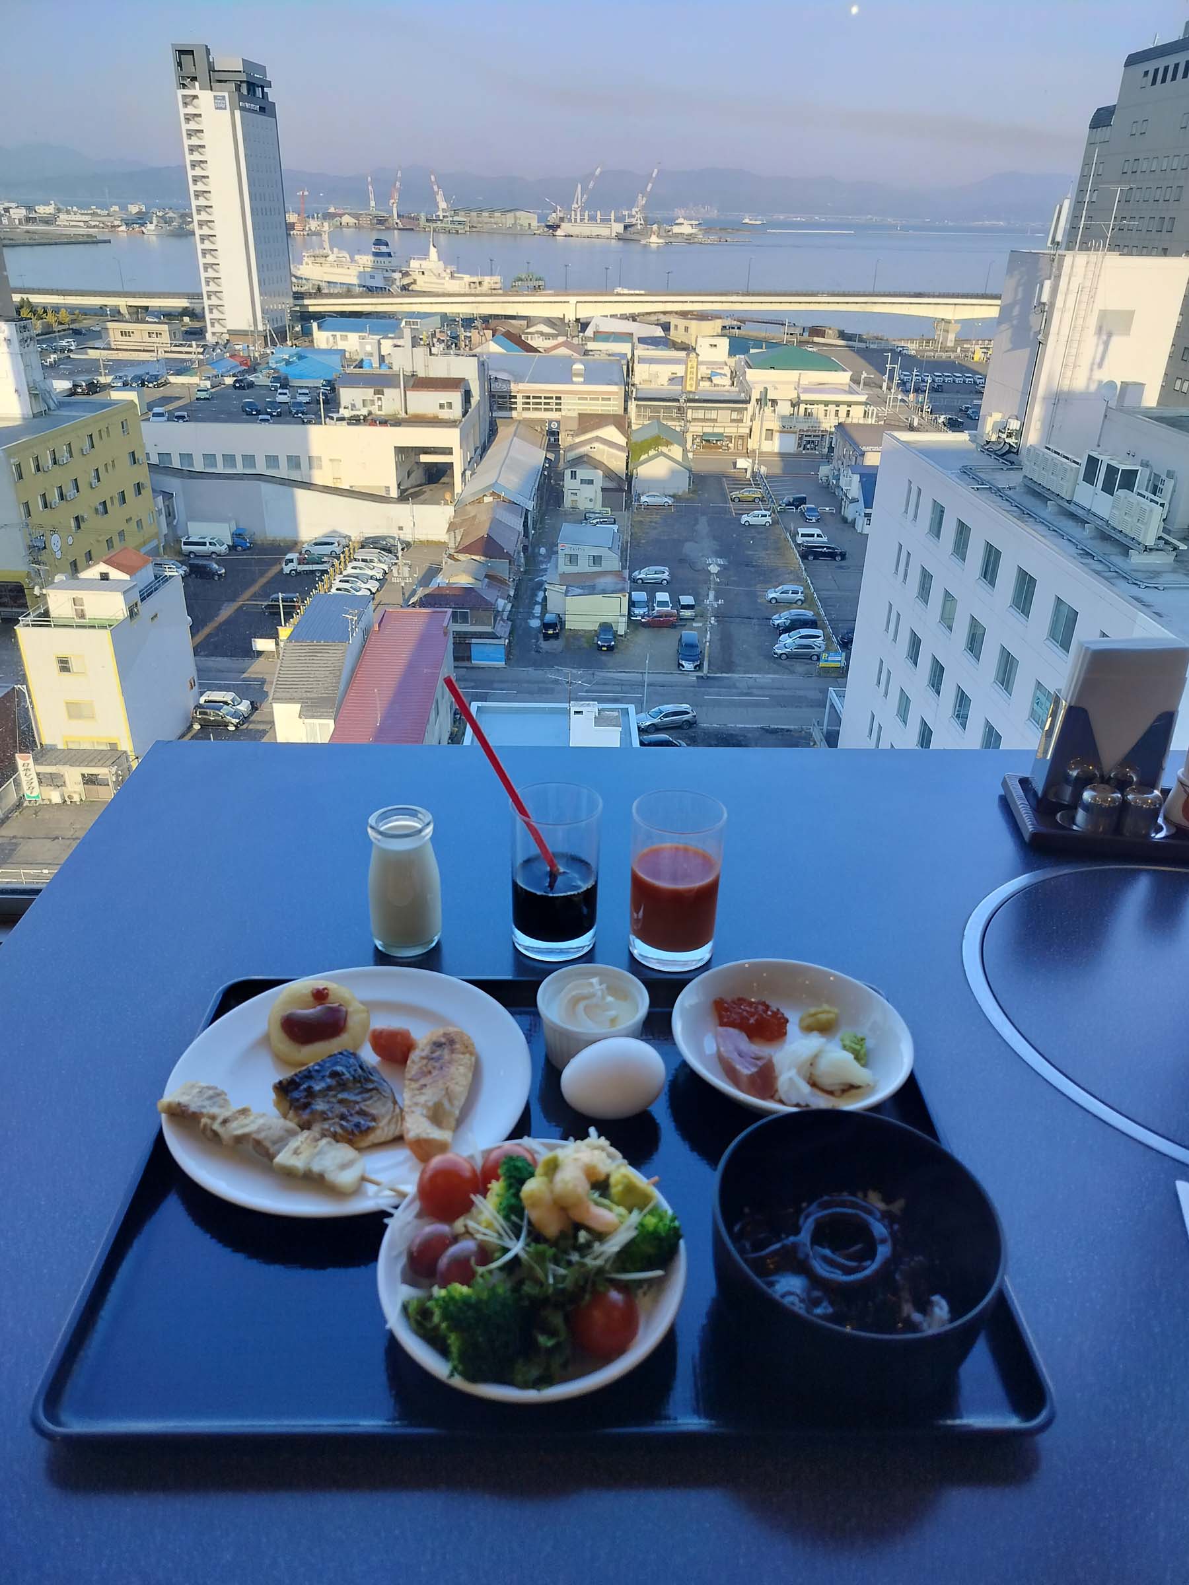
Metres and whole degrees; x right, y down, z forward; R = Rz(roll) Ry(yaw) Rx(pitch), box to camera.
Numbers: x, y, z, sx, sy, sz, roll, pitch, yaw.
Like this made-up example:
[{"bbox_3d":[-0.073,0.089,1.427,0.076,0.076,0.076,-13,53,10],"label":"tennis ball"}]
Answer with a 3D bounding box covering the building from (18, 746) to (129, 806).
[{"bbox_3d":[-32.555,-1.068,69.979,5.682,2.943,2.435,2,28,0],"label":"building"}]

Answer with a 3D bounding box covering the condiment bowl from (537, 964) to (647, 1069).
[{"bbox_3d":[-0.001,0.135,0.642,0.062,0.037,0.062,2,28,0],"label":"condiment bowl"}]

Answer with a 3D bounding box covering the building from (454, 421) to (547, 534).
[{"bbox_3d":[-11.242,-41.234,142.449,9.031,6.393,41.096,1,28,-1],"label":"building"}]

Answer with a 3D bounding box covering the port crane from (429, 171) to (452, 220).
[{"bbox_3d":[-231.230,-889.182,1648.741,33.468,74.071,15.000,2,28,0],"label":"port crane"}]

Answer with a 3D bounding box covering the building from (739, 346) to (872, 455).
[{"bbox_3d":[33.154,-65.646,181.645,18.500,13.400,27.000,2,28,0],"label":"building"}]

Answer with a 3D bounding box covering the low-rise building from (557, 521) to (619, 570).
[{"bbox_3d":[-0.529,-22.194,108.869,5.900,6.700,6.900,2,28,1],"label":"low-rise building"}]

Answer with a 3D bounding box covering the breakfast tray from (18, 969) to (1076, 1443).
[{"bbox_3d":[-0.022,0.197,0.577,0.419,0.020,0.294,1,28,-2],"label":"breakfast tray"}]

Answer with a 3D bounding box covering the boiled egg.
[{"bbox_3d":[0.010,0.155,0.595,0.058,0.043,0.043,-8,30,-18],"label":"boiled egg"}]

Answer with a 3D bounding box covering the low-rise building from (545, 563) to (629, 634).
[{"bbox_3d":[-0.705,-17.956,102.359,7.407,3.856,6.190,2,28,0],"label":"low-rise building"}]

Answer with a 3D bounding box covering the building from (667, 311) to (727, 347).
[{"bbox_3d":[29.020,-132.511,316.855,10.800,7.100,10.000,-20,35,-35],"label":"building"}]

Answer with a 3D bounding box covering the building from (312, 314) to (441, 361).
[{"bbox_3d":[-53.649,-111.602,270.384,27.397,7.103,17.250,6,28,7],"label":"building"}]

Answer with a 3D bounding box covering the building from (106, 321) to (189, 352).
[{"bbox_3d":[-110.753,-113.250,271.614,16.032,5.682,9.132,2,28,1],"label":"building"}]

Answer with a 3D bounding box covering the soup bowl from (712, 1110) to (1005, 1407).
[{"bbox_3d":[0.111,0.207,0.484,0.119,0.065,0.119,1,28,-1],"label":"soup bowl"}]

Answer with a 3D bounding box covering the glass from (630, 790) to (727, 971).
[{"bbox_3d":[0.054,0.059,0.729,0.060,0.103,0.060,2,28,0],"label":"glass"}]

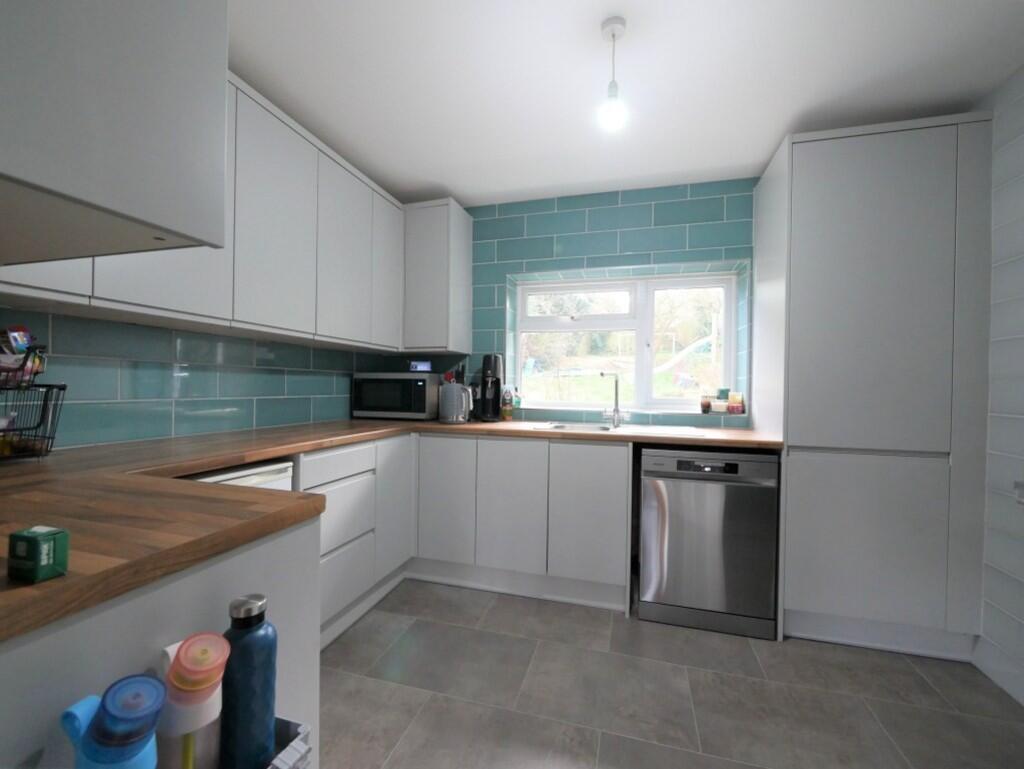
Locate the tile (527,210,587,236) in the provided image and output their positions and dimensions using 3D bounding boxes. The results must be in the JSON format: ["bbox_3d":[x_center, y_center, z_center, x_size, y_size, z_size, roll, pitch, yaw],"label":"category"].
[{"bbox_3d":[0.289,-1.051,2.717,0.400,0.150,0.010,1,0,15],"label":"tile"}]

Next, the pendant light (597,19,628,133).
[{"bbox_3d":[0.343,-1.045,1.406,0.090,0.355,0.090,1,0,15],"label":"pendant light"}]

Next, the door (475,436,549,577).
[{"bbox_3d":[0.002,0.655,2.242,0.397,0.697,0.020,1,1,15],"label":"door"}]

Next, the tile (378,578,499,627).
[{"bbox_3d":[-0.408,1.159,2.224,0.588,0.010,0.377,1,1,15],"label":"tile"}]

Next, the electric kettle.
[{"bbox_3d":[-0.341,0.111,2.536,0.200,0.252,0.155,1,0,15],"label":"electric kettle"}]

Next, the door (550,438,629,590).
[{"bbox_3d":[0.389,0.661,2.137,0.398,0.697,0.020,1,1,15],"label":"door"}]

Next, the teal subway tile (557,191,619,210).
[{"bbox_3d":[0.485,-1.172,2.665,0.400,0.091,0.010,1,0,15],"label":"teal subway tile"}]

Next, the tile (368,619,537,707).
[{"bbox_3d":[-0.226,1.159,1.753,0.608,0.010,0.414,1,0,15],"label":"tile"}]

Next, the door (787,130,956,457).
[{"bbox_3d":[1.559,-0.403,1.816,0.596,1.371,0.020,1,1,15],"label":"door"}]

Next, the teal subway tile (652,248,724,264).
[{"bbox_3d":[1.061,-0.770,2.497,0.399,0.075,0.010,1,1,15],"label":"teal subway tile"}]

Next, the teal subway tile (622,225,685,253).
[{"bbox_3d":[0.881,-0.898,2.587,0.402,0.151,0.010,1,0,15],"label":"teal subway tile"}]

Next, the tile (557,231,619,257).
[{"bbox_3d":[0.481,-0.895,2.665,0.400,0.150,0.010,1,0,15],"label":"tile"}]

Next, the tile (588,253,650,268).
[{"bbox_3d":[0.672,-0.777,2.602,0.399,0.072,0.010,1,1,15],"label":"tile"}]

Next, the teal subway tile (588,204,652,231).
[{"bbox_3d":[0.686,-1.056,2.639,0.402,0.151,0.010,1,0,15],"label":"teal subway tile"}]

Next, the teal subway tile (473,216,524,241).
[{"bbox_3d":[-0.096,-1.056,2.821,0.390,0.150,0.010,1,0,15],"label":"teal subway tile"}]

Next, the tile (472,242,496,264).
[{"bbox_3d":[-0.191,-0.914,2.874,0.190,0.151,0.010,1,0,15],"label":"tile"}]

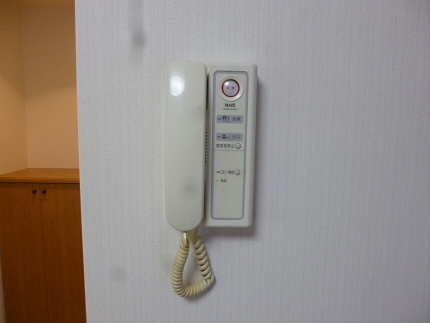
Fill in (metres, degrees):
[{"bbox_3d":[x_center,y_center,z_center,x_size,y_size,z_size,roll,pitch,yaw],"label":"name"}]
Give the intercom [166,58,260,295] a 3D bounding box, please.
[{"bbox_3d":[-0.006,0.035,0.385,0.114,0.313,0.062,1,6,-1],"label":"intercom"}]

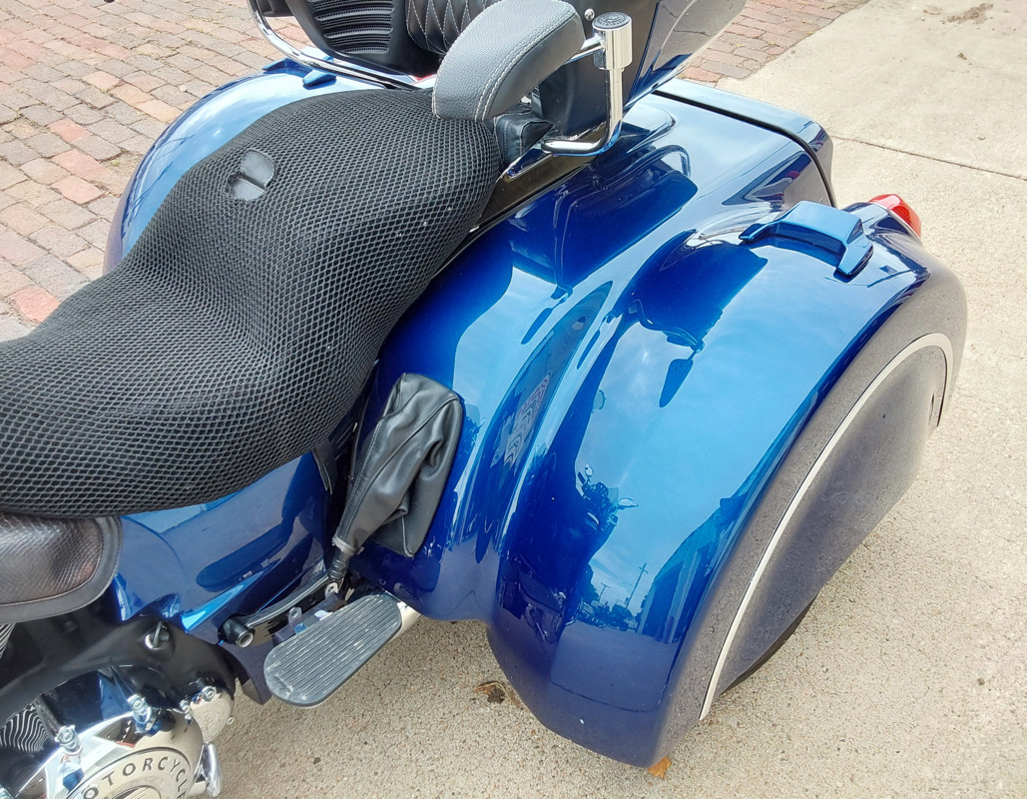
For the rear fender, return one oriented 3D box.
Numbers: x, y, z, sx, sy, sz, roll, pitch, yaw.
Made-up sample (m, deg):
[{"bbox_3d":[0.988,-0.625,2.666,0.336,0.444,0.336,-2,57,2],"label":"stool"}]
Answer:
[{"bbox_3d":[0.328,0.016,1.335,0.480,0.635,0.935,29,51,29],"label":"rear fender"}]

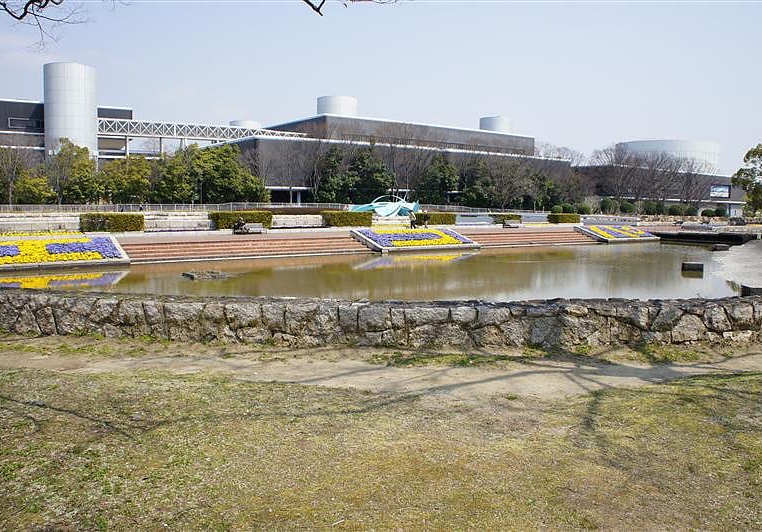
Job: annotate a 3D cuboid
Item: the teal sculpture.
[{"bbox_3d":[0.409,-7.006,70.000,7.200,2.569,4.000,-4,7,-35],"label":"teal sculpture"}]

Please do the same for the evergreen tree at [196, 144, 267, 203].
[{"bbox_3d":[-22.927,-13.419,91.938,10.379,9.815,9.549,-1,6,-14],"label":"evergreen tree"}]

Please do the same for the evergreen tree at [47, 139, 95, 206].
[{"bbox_3d":[-43.507,-12.681,84.002,6.586,9.808,6.059,-2,6,-27],"label":"evergreen tree"}]

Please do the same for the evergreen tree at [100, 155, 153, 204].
[{"bbox_3d":[-36.720,-11.903,86.497,7.324,7.791,6.738,-2,6,-23],"label":"evergreen tree"}]

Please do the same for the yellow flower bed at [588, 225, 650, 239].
[{"bbox_3d":[21.590,-3.174,55.026,7.200,0.900,3.300,-4,7,-35],"label":"yellow flower bed"}]

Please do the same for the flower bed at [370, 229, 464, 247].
[{"bbox_3d":[2.264,-1.953,41.241,7.200,0.900,3.300,-4,7,-35],"label":"flower bed"}]

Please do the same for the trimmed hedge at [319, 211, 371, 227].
[{"bbox_3d":[-2.695,-3.722,48.123,3.600,1.284,1.600,-4,7,-35],"label":"trimmed hedge"}]

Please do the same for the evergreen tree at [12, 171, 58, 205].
[{"bbox_3d":[-47.581,-10.122,82.561,5.696,4.958,5.240,-3,6,-30],"label":"evergreen tree"}]

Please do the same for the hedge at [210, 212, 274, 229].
[{"bbox_3d":[-9.890,-3.251,42.992,3.900,1.252,1.600,-4,7,-35],"label":"hedge"}]

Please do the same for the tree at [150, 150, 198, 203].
[{"bbox_3d":[-30.604,-12.672,88.849,6.408,8.892,5.896,-2,6,-19],"label":"tree"}]

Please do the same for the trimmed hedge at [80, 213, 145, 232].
[{"bbox_3d":[-17.056,-2.725,37.889,3.550,1.104,1.600,-4,7,-35],"label":"trimmed hedge"}]

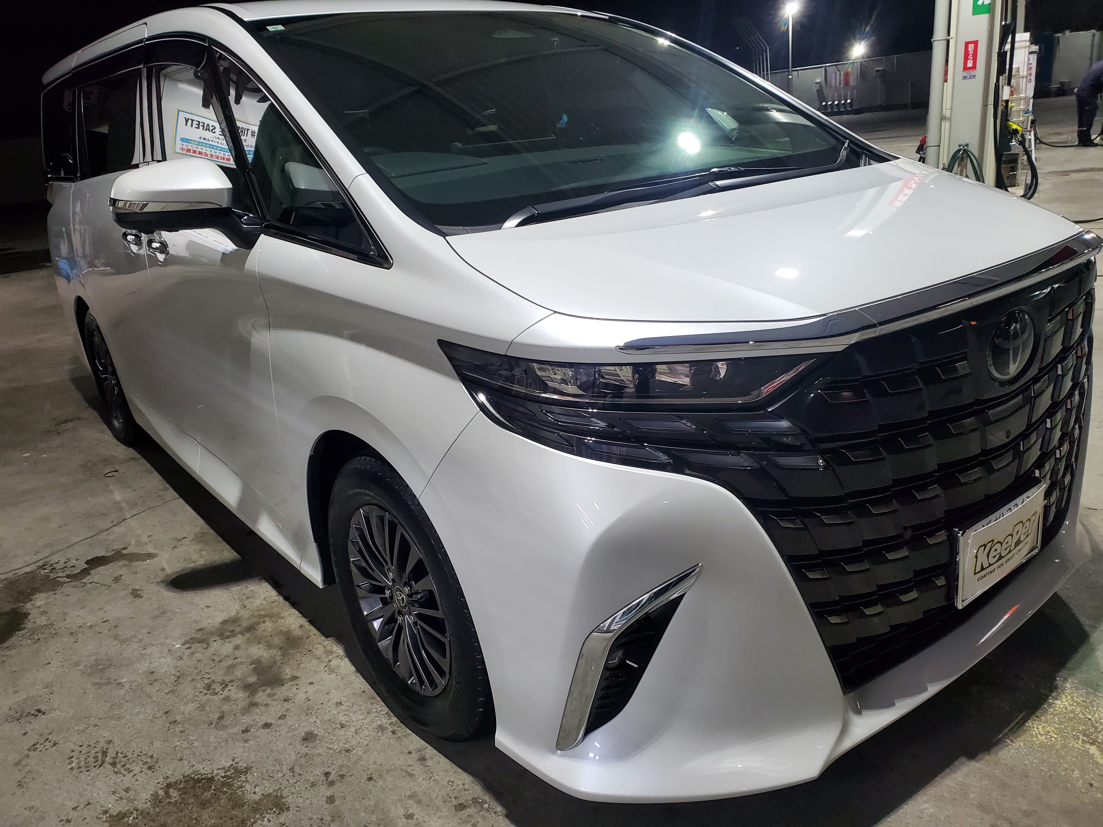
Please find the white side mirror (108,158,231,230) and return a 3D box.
[{"bbox_3d":[-0.913,-0.522,1.979,0.255,0.170,0.165,-19,23,-35],"label":"white side mirror"}]

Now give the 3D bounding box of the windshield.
[{"bbox_3d":[0.082,-0.886,2.282,1.500,0.150,1.220,-19,49,-35],"label":"windshield"}]

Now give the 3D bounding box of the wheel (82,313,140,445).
[{"bbox_3d":[-2.175,-0.187,4.246,0.220,0.710,0.710,-19,23,-35],"label":"wheel"}]

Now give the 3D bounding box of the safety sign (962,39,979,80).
[{"bbox_3d":[4.504,-3.805,8.900,0.160,0.410,0.020,-7,19,-3],"label":"safety sign"}]

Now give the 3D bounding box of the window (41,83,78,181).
[{"bbox_3d":[-2.401,-1.362,4.052,0.070,0.410,0.870,-6,16,-35],"label":"window"}]

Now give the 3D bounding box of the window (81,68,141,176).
[{"bbox_3d":[-1.758,-1.137,3.280,0.060,0.390,1.000,-8,16,-39],"label":"window"}]

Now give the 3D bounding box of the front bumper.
[{"bbox_3d":[0.692,0.123,1.934,1.840,0.740,0.730,-19,23,-35],"label":"front bumper"}]

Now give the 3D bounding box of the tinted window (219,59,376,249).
[{"bbox_3d":[-0.630,-0.656,1.956,0.080,0.480,0.950,-9,17,-43],"label":"tinted window"}]

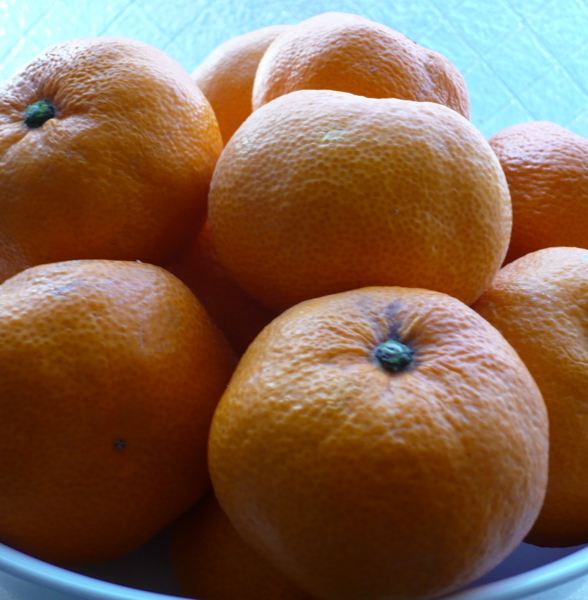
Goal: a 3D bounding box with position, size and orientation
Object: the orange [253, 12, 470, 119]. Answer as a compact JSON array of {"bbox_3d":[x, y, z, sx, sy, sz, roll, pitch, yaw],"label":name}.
[{"bbox_3d":[0.021,-0.056,0.342,0.069,0.056,0.069,34,7,0],"label":"orange"}]

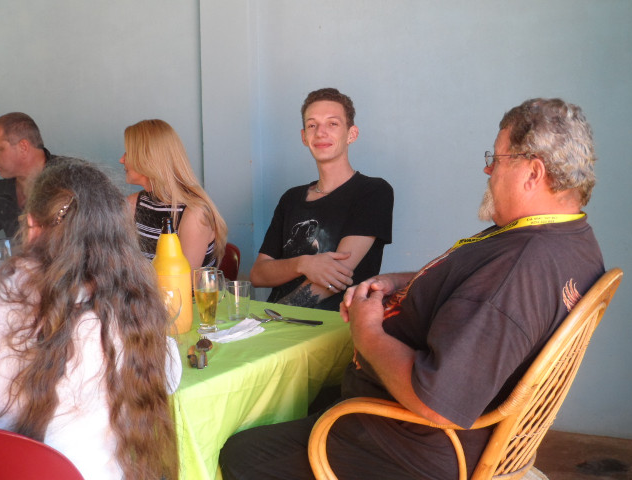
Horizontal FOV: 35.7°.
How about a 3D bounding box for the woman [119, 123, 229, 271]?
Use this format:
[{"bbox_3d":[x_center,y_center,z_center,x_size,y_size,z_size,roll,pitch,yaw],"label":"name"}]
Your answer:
[{"bbox_3d":[-0.688,0.224,3.379,0.450,1.270,0.750,6,11,38],"label":"woman"}]

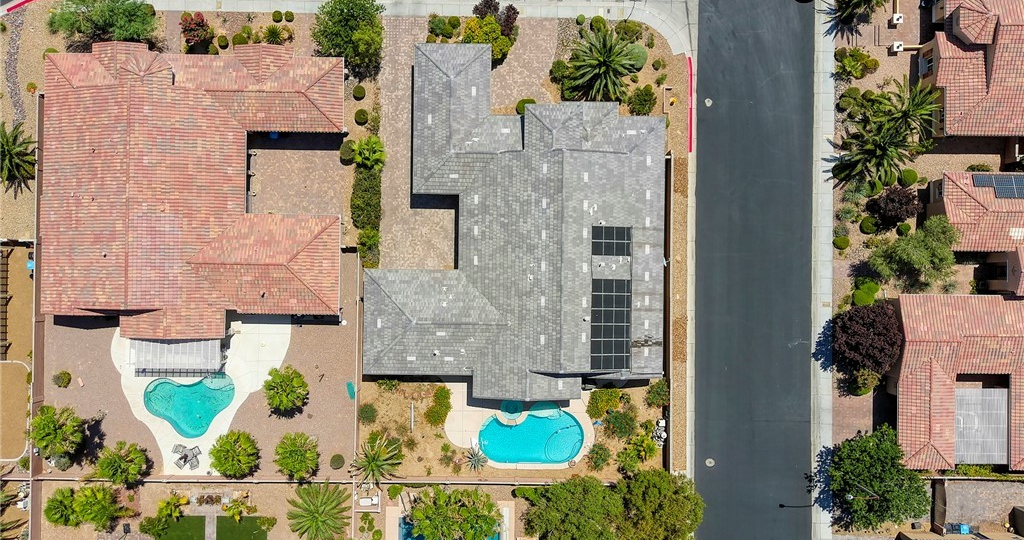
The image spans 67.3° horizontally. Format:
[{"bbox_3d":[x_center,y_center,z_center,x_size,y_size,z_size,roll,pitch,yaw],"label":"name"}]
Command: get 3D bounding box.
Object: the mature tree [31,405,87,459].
[{"bbox_3d":[-37.560,13.440,65.430,4.310,6.130,4.610,0,90,0],"label":"mature tree"}]

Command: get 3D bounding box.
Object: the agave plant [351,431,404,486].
[{"bbox_3d":[-11.800,16.700,67.600,4.700,3.300,4.700,0,90,0],"label":"agave plant"}]

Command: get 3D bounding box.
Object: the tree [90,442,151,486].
[{"bbox_3d":[-34.210,16.910,67.650,4.500,3.700,4.000,0,90,0],"label":"tree"}]

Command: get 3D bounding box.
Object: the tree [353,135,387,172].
[{"bbox_3d":[-12.414,-10.178,67.476,2.900,2.600,2.940,0,91,0],"label":"tree"}]

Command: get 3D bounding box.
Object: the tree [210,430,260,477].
[{"bbox_3d":[-23.870,15.870,66.710,4.300,3.580,4.130,0,90,0],"label":"tree"}]

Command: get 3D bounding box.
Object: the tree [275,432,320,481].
[{"bbox_3d":[-18.496,16.090,67.009,3.790,4.400,4.110,0,91,0],"label":"tree"}]

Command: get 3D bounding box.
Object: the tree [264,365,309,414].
[{"bbox_3d":[-19.500,10.250,67.400,3.800,4.200,4.000,0,90,0],"label":"tree"}]

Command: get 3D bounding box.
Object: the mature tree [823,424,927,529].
[{"bbox_3d":[31.230,17.600,65.540,8.530,5.930,9.120,0,90,0],"label":"mature tree"}]

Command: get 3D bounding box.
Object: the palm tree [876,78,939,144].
[{"bbox_3d":[33.450,-13.550,66.050,5.220,4.910,5.740,0,90,0],"label":"palm tree"}]

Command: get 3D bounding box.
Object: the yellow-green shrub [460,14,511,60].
[{"bbox_3d":[-2.300,-20.900,69.400,4.500,2.300,3.900,0,90,0],"label":"yellow-green shrub"}]

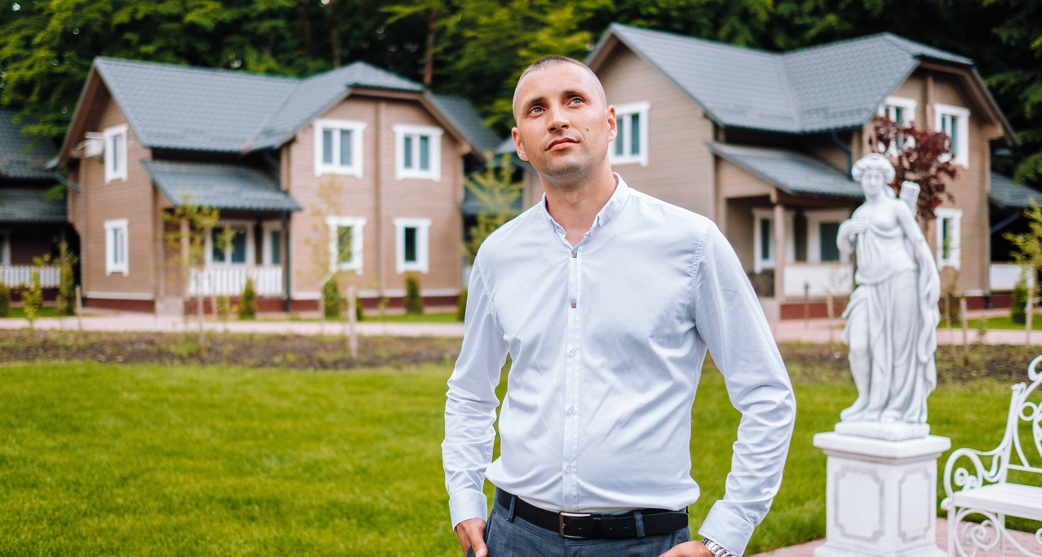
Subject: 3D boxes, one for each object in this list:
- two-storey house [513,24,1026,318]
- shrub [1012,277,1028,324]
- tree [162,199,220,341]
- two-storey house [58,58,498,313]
[{"bbox_3d":[8.666,-3.160,31.657,14.186,8.033,10.395,-1,1,-36],"label":"two-storey house"},{"bbox_3d":[11.016,0.501,22.361,0.358,1.019,0.358,0,1,0],"label":"shrub"},{"bbox_3d":[-6.134,-0.160,18.869,1.062,2.665,1.062,0,1,0],"label":"tree"},{"bbox_3d":[-7.275,-3.098,35.425,14.186,8.033,10.395,-1,1,-40],"label":"two-storey house"}]

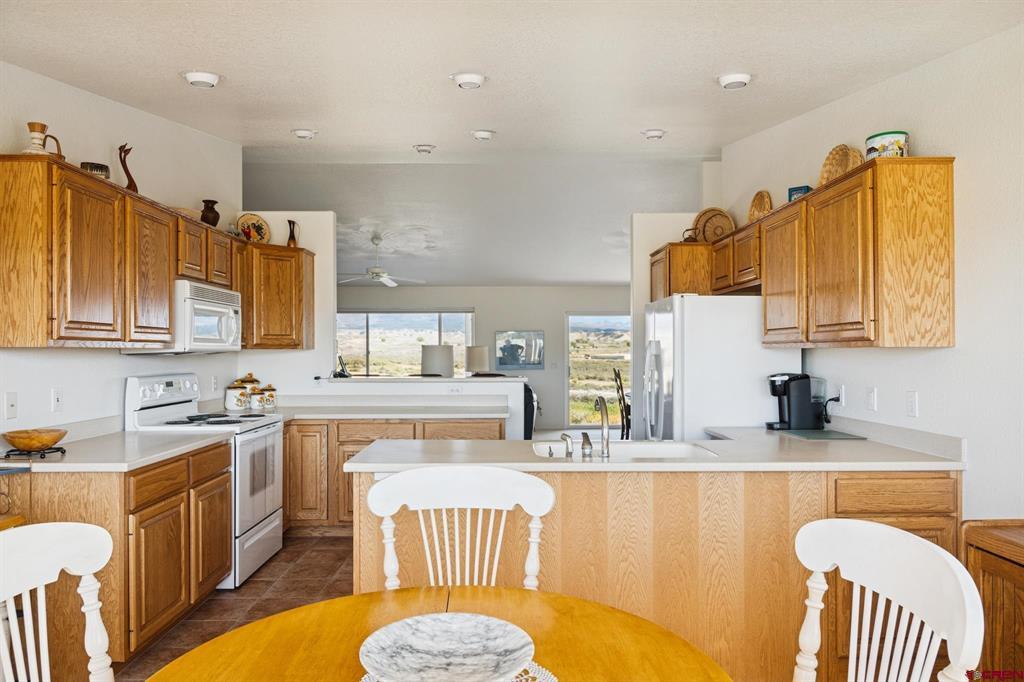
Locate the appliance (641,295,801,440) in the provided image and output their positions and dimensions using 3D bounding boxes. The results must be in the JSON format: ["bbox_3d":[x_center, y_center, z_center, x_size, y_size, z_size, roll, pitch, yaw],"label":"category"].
[{"bbox_3d":[1.324,0.576,4.511,0.840,1.715,0.790,0,-1,-1],"label":"appliance"}]

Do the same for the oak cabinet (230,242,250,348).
[{"bbox_3d":[-2.042,-0.325,4.772,0.319,0.768,0.286,0,-1,-1],"label":"oak cabinet"}]

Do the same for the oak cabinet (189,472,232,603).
[{"bbox_3d":[-1.902,1.024,3.619,0.645,0.577,0.505,0,-1,0],"label":"oak cabinet"}]

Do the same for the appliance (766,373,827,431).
[{"bbox_3d":[1.644,0.355,3.943,0.275,0.325,0.220,0,-1,0],"label":"appliance"}]

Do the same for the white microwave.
[{"bbox_3d":[-2.033,-0.126,4.260,0.390,0.405,0.765,0,-1,0],"label":"white microwave"}]

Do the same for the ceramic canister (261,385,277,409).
[{"bbox_3d":[-1.922,0.439,5.405,0.110,0.188,0.110,0,-1,-1],"label":"ceramic canister"}]

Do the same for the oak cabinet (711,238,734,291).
[{"bbox_3d":[1.613,-0.521,4.741,0.335,0.383,0.481,0,-1,-1],"label":"oak cabinet"}]

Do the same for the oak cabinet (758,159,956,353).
[{"bbox_3d":[1.627,-0.349,3.397,0.335,0.768,1.238,0,-1,-1],"label":"oak cabinet"}]

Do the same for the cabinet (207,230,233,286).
[{"bbox_3d":[-2.066,-0.526,4.451,0.327,0.330,0.395,0,-1,0],"label":"cabinet"}]

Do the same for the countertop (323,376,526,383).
[{"bbox_3d":[-0.683,0.322,5.659,1.630,0.040,0.320,0,-1,-1],"label":"countertop"}]

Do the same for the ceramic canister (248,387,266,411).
[{"bbox_3d":[-1.985,0.454,5.365,0.115,0.175,0.115,0,-1,0],"label":"ceramic canister"}]

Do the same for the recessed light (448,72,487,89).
[{"bbox_3d":[-0.207,-1.234,3.239,0.183,0.050,0.183,0,9,0],"label":"recessed light"}]

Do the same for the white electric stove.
[{"bbox_3d":[-1.854,0.827,4.209,0.660,1.210,0.758,0,-1,-1],"label":"white electric stove"}]

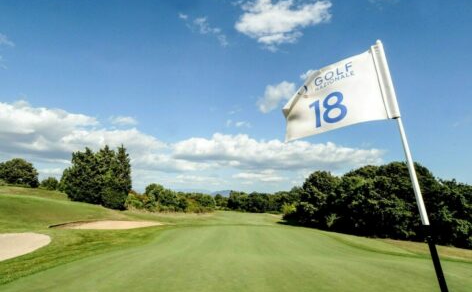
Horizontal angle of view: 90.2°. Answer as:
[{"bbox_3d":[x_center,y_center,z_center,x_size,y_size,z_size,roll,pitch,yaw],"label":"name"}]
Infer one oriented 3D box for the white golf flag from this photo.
[{"bbox_3d":[0.430,-0.245,1.075,0.470,0.370,0.100,-12,-16,23],"label":"white golf flag"}]

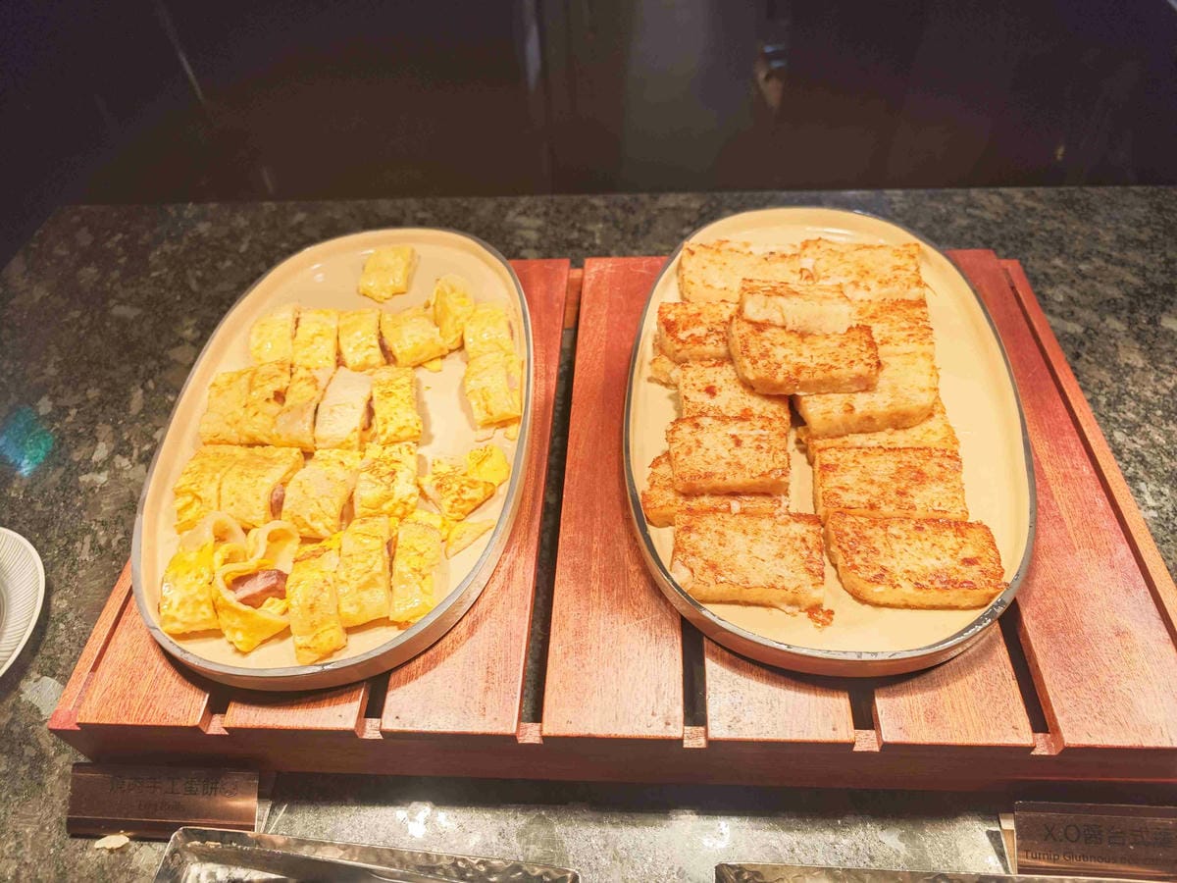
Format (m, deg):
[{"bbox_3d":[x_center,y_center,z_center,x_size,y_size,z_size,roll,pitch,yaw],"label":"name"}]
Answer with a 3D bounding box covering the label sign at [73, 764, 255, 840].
[{"bbox_3d":[-0.227,0.194,0.420,0.106,0.021,0.034,0,50,5],"label":"label sign"}]

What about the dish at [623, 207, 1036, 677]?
[{"bbox_3d":[0.138,-0.028,0.476,0.227,0.026,0.353,4,51,9],"label":"dish"}]

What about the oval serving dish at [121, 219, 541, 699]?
[{"bbox_3d":[-0.147,-0.018,0.494,0.227,0.026,0.357,-5,50,1],"label":"oval serving dish"}]

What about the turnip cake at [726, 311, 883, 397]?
[{"bbox_3d":[0.126,-0.051,0.460,0.078,0.017,0.043,-2,50,3],"label":"turnip cake"}]

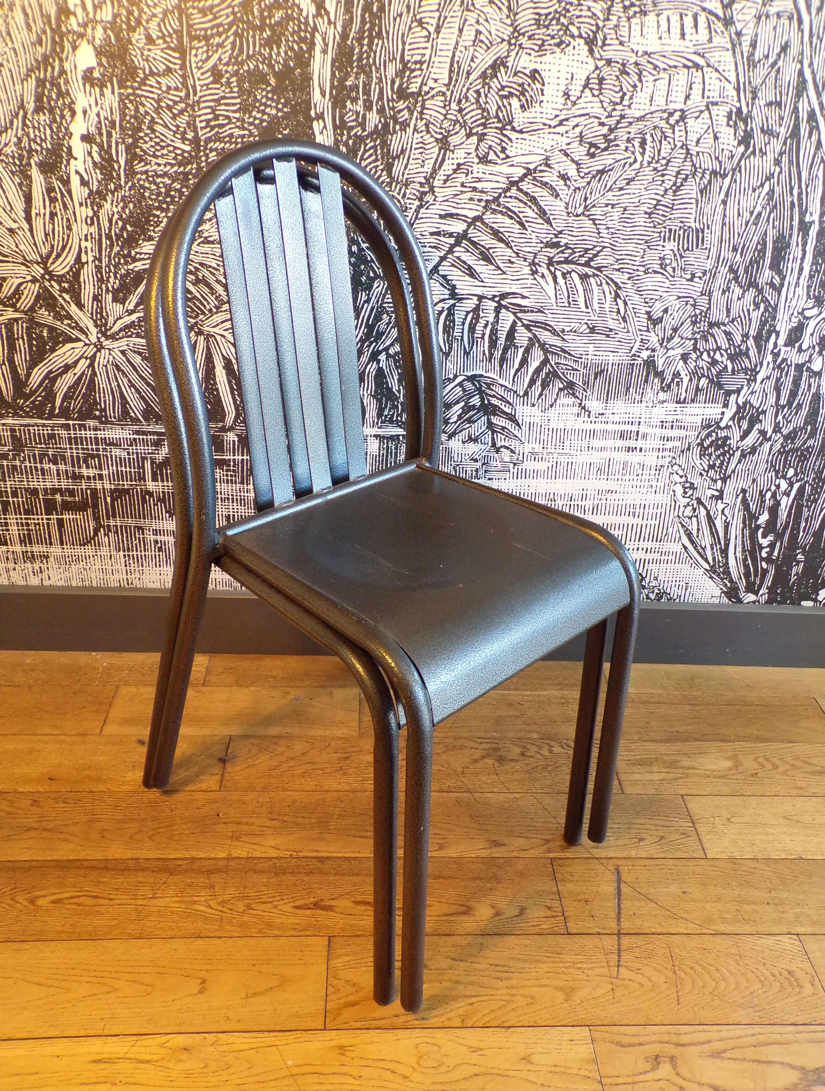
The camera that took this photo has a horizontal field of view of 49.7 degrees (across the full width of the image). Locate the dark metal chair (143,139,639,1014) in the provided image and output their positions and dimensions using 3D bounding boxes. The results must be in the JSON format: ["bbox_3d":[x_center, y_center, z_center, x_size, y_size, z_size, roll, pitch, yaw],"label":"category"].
[{"bbox_3d":[-0.022,0.014,1.067,0.438,0.859,0.532,-23,41,-39],"label":"dark metal chair"}]

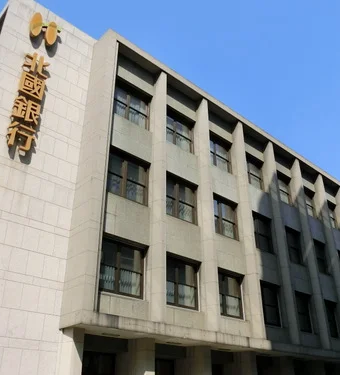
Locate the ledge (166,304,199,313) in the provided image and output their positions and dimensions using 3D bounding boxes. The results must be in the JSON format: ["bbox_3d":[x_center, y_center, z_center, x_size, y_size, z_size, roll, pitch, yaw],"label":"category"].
[{"bbox_3d":[0.383,4.417,15.059,2.058,0.084,0.283,24,-37,-36],"label":"ledge"}]

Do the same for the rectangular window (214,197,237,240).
[{"bbox_3d":[2.218,1.401,18.945,2.047,1.932,0.168,24,-37,-36],"label":"rectangular window"}]

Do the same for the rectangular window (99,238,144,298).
[{"bbox_3d":[-1.837,2.829,14.912,2.331,1.976,0.189,23,-36,-37],"label":"rectangular window"}]

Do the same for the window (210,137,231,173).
[{"bbox_3d":[2.200,-1.661,20.635,2.047,1.911,0.168,24,-37,-36],"label":"window"}]

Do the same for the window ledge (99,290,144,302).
[{"bbox_3d":[-1.728,3.712,14.336,2.375,0.122,0.289,23,-36,-37],"label":"window ledge"}]

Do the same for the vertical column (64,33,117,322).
[{"bbox_3d":[-2.718,-1.167,14.947,0.483,11.728,1.102,24,-37,-36],"label":"vertical column"}]

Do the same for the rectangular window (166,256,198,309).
[{"bbox_3d":[0.250,3.731,16.635,2.331,1.976,0.189,23,-36,-37],"label":"rectangular window"}]

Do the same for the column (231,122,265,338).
[{"bbox_3d":[3.737,1.521,20.658,0.400,11.355,0.533,23,-36,-37],"label":"column"}]

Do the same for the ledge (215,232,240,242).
[{"bbox_3d":[2.312,2.202,18.311,2.058,0.084,0.283,24,-37,-36],"label":"ledge"}]

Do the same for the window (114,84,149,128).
[{"bbox_3d":[-1.823,-3.582,18.270,2.331,1.998,0.189,23,-36,-37],"label":"window"}]

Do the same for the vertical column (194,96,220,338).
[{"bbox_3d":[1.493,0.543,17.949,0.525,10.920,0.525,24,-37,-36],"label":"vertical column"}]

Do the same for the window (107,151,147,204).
[{"bbox_3d":[-1.682,-0.294,15.812,2.047,1.953,0.168,24,-37,-36],"label":"window"}]

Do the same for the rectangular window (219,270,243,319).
[{"bbox_3d":[2.235,4.453,17.260,2.047,1.932,0.168,24,-37,-36],"label":"rectangular window"}]

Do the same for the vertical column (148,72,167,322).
[{"bbox_3d":[-0.435,-0.282,17.213,0.400,11.355,0.533,23,-36,-37],"label":"vertical column"}]

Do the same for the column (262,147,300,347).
[{"bbox_3d":[5.823,2.423,22.380,0.400,11.355,0.533,23,-36,-37],"label":"column"}]

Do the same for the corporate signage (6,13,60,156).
[{"bbox_3d":[-4.854,-3.866,14.862,1.060,6.180,0.273,24,-37,-36],"label":"corporate signage"}]

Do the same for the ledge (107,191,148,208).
[{"bbox_3d":[-1.725,0.524,16.001,2.375,0.144,0.289,23,-36,-37],"label":"ledge"}]

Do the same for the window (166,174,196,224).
[{"bbox_3d":[0.272,0.555,17.382,2.048,1.942,0.168,24,-37,-36],"label":"window"}]

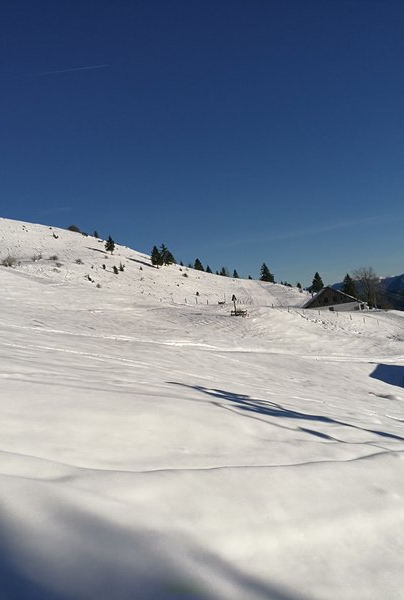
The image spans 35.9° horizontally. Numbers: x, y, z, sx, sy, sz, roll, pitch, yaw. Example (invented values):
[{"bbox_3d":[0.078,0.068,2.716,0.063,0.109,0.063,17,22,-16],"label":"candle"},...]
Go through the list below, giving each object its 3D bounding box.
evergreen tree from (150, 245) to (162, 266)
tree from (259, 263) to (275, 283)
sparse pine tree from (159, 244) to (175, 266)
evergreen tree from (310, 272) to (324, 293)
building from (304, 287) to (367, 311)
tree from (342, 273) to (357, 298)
[{"bbox_3d":[-12.540,-12.270,172.000,3.030,6.060,3.030,-7,-1,-4],"label":"evergreen tree"},{"bbox_3d":[23.370,-9.920,225.000,4.870,7.390,4.870,-7,-1,6],"label":"tree"},{"bbox_3d":[-9.980,-12.690,178.000,3.850,6.280,3.850,-7,-1,-3],"label":"sparse pine tree"},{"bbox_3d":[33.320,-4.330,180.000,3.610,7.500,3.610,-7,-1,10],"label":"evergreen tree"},{"bbox_3d":[32.660,-0.170,155.000,14.800,6.600,14.000,-7,-1,4],"label":"building"},{"bbox_3d":[42.550,-3.750,180.000,3.610,8.370,3.610,-7,-1,13],"label":"tree"}]

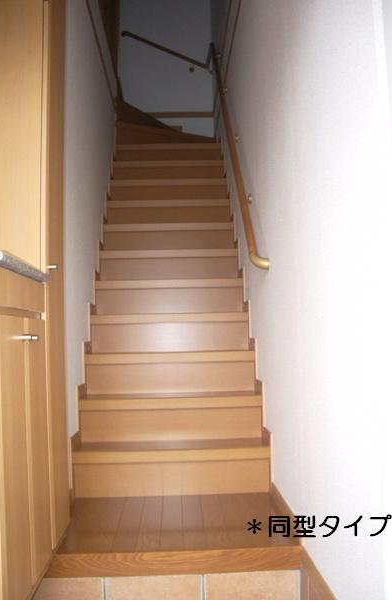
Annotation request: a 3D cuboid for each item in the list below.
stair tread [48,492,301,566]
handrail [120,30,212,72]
[{"bbox_3d":[-0.078,0.823,2.182,0.790,0.073,0.625,-1,-3,-2],"label":"stair tread"},{"bbox_3d":[-0.273,-2.240,5.448,0.851,0.050,0.070,21,-4,-1],"label":"handrail"}]

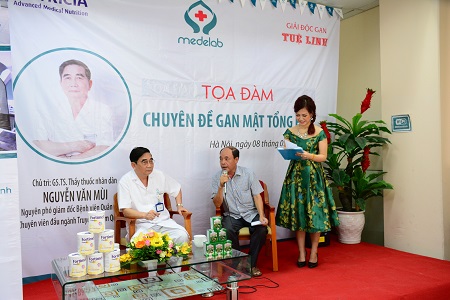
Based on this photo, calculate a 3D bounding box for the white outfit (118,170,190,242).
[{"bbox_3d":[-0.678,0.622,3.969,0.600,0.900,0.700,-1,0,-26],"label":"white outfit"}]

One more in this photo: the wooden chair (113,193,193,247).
[{"bbox_3d":[-0.701,0.773,4.058,0.580,0.860,0.620,-1,0,-28],"label":"wooden chair"}]

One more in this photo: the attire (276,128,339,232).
[{"bbox_3d":[0.856,0.284,4.309,0.640,1.000,0.560,-1,0,14],"label":"attire"}]

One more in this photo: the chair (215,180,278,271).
[{"bbox_3d":[0.214,0.757,4.428,0.580,0.860,0.620,-1,0,0],"label":"chair"}]

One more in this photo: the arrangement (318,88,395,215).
[{"bbox_3d":[1.565,0.003,5.140,0.860,1.460,0.800,-1,0,17],"label":"arrangement"}]

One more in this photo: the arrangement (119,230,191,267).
[{"bbox_3d":[-0.478,0.656,2.898,0.480,0.205,0.280,-1,0,-26],"label":"arrangement"}]

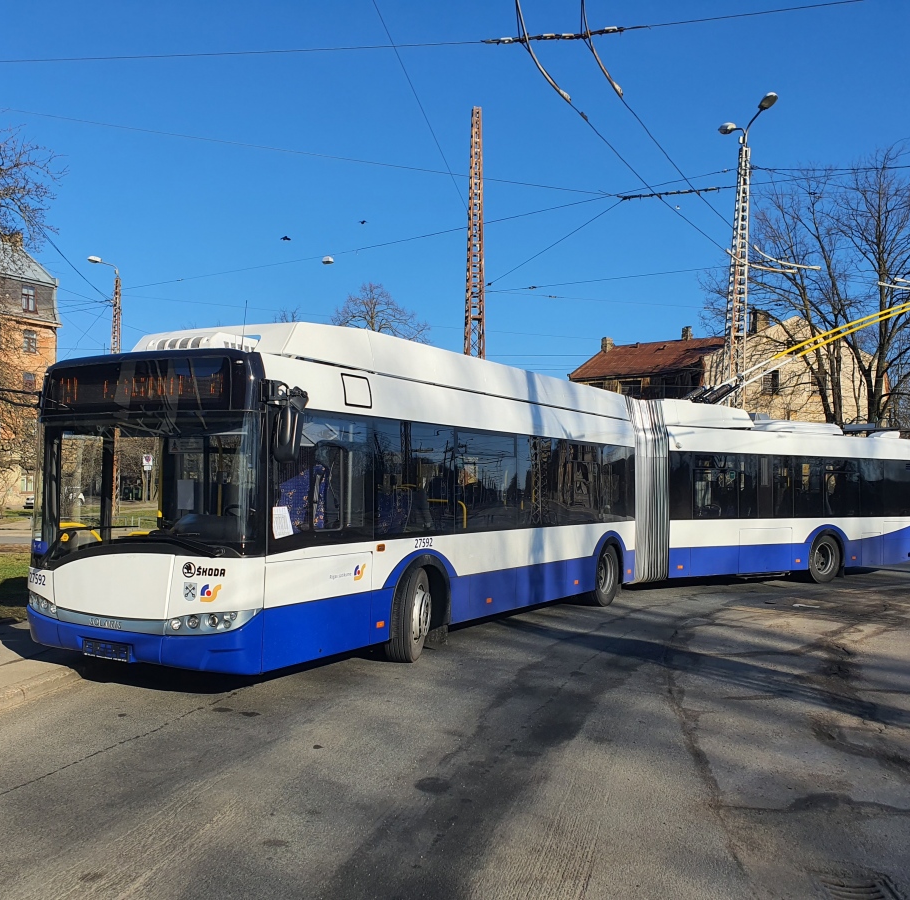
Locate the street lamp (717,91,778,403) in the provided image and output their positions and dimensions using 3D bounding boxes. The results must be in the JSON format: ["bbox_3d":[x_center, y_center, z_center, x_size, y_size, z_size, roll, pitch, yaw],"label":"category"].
[{"bbox_3d":[8.183,-3.643,25.578,0.750,12.900,2.400,1,-2,-10],"label":"street lamp"}]

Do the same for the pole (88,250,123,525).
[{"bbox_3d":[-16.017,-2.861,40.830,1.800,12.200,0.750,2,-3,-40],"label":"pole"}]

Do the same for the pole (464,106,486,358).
[{"bbox_3d":[0.503,-3.072,22.849,0.580,11.400,0.580,1,-3,-18],"label":"pole"}]

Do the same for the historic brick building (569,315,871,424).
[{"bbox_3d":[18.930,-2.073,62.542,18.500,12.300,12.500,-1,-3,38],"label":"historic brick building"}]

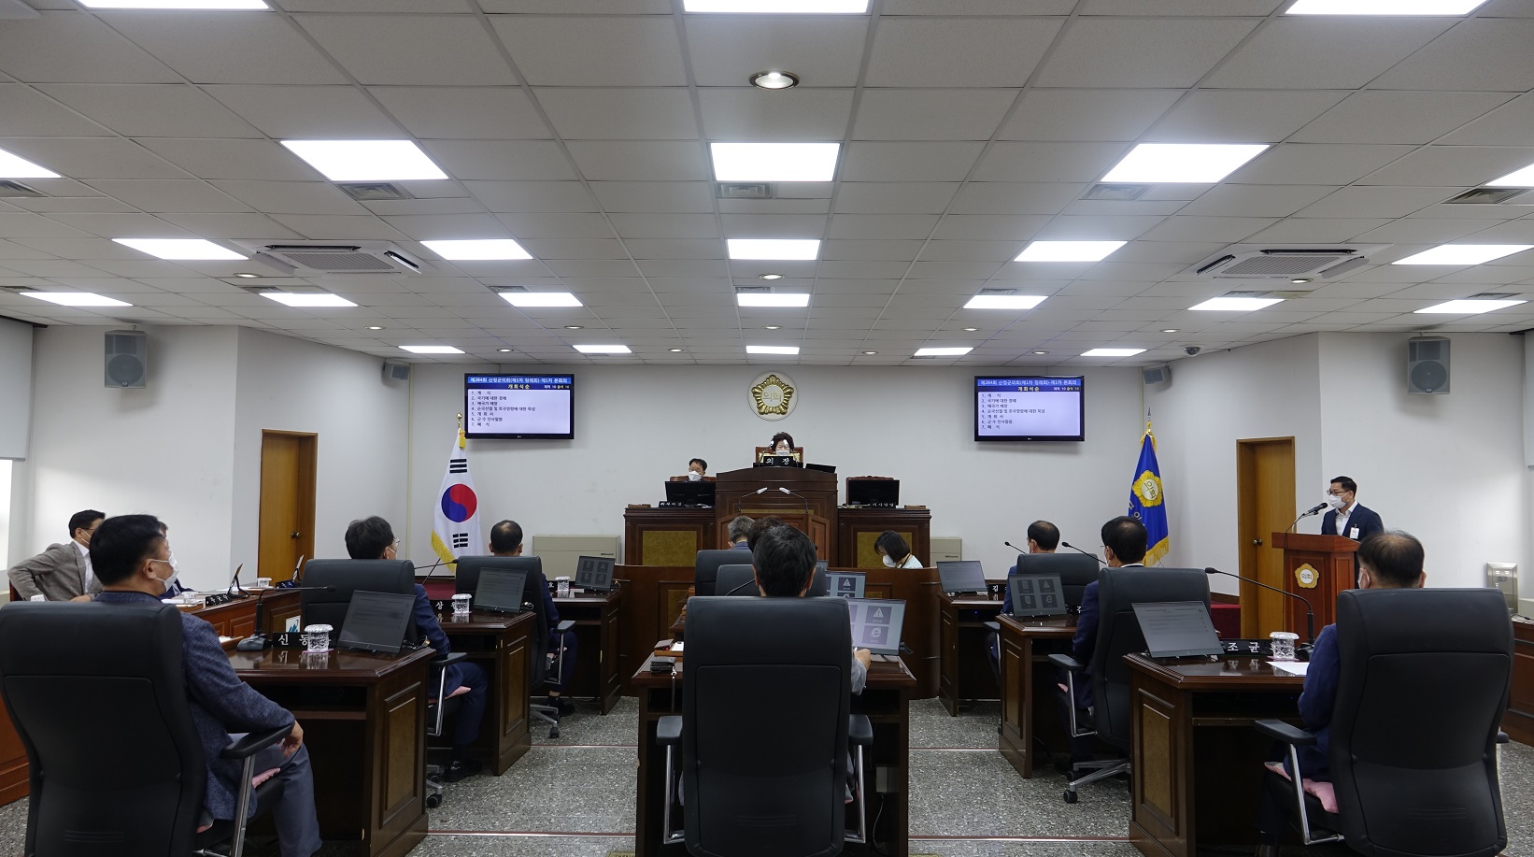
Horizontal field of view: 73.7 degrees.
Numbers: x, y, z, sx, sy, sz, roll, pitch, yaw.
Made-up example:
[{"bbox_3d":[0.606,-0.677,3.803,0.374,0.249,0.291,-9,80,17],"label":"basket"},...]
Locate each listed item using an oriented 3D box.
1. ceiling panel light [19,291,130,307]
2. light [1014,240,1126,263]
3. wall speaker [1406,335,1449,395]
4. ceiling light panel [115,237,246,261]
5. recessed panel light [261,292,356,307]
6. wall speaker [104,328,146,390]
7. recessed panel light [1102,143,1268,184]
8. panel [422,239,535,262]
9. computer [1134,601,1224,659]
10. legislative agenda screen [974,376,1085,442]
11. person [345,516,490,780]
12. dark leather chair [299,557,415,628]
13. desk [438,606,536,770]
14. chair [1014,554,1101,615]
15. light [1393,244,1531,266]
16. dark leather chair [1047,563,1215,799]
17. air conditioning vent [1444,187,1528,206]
[{"bbox_3d":[-5.668,-1.079,8.428,0.580,0.045,0.580,0,-3,0],"label":"ceiling panel light"},{"bbox_3d":[1.933,-1.132,6.546,0.585,0.040,0.570,0,-3,0],"label":"light"},{"bbox_3d":[6.163,-0.580,9.527,0.340,0.510,0.310,-1,9,25],"label":"wall speaker"},{"bbox_3d":[-3.786,-1.168,6.641,0.595,0.060,0.595,0,-3,0],"label":"ceiling light panel"},{"bbox_3d":[-3.748,-1.068,8.411,0.580,0.045,0.580,0,-3,0],"label":"recessed panel light"},{"bbox_3d":[-5.913,-0.640,9.469,0.325,0.490,0.290,2,13,-25],"label":"wall speaker"},{"bbox_3d":[1.924,-1.235,4.754,0.595,0.060,0.595,0,-3,0],"label":"recessed panel light"},{"bbox_3d":[-1.857,-1.158,6.613,0.595,0.060,0.595,0,-3,0],"label":"panel"},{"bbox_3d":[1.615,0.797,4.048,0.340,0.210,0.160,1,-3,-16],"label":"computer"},{"bbox_3d":[3.221,-0.238,12.523,1.340,0.800,0.080,0,0,0],"label":"legislative agenda screen"},{"bbox_3d":[-1.761,1.042,4.821,0.580,1.320,0.800,-1,-4,16],"label":"person"},{"bbox_3d":[-1.725,1.145,4.702,0.660,1.120,0.690,0,-3,6],"label":"dark leather chair"},{"bbox_3d":[-1.783,1.345,5.292,1.030,0.750,0.570,0,-3,2],"label":"desk"},{"bbox_3d":[1.736,1.357,6.559,0.690,1.120,0.690,1,-3,-7],"label":"chair"},{"bbox_3d":[4.436,-1.117,6.534,0.580,0.045,0.580,0,-3,0],"label":"light"},{"bbox_3d":[1.655,1.168,4.729,0.660,1.120,0.690,1,-3,-6],"label":"dark leather chair"},{"bbox_3d":[3.728,-1.217,5.303,0.300,0.050,0.300,0,-3,0],"label":"air conditioning vent"}]

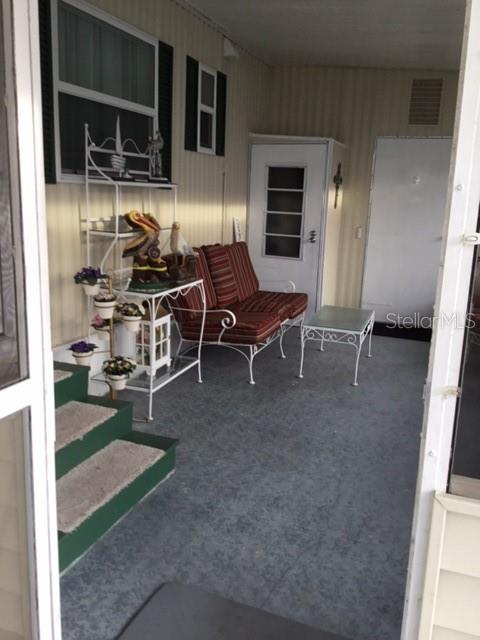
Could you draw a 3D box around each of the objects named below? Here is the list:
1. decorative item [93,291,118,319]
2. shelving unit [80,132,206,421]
[{"bbox_3d":[-0.776,-0.089,3.308,0.128,0.143,0.128,2,13,-1],"label":"decorative item"},{"bbox_3d":[-0.614,-0.350,3.974,0.514,1.818,0.827,7,14,21],"label":"shelving unit"}]

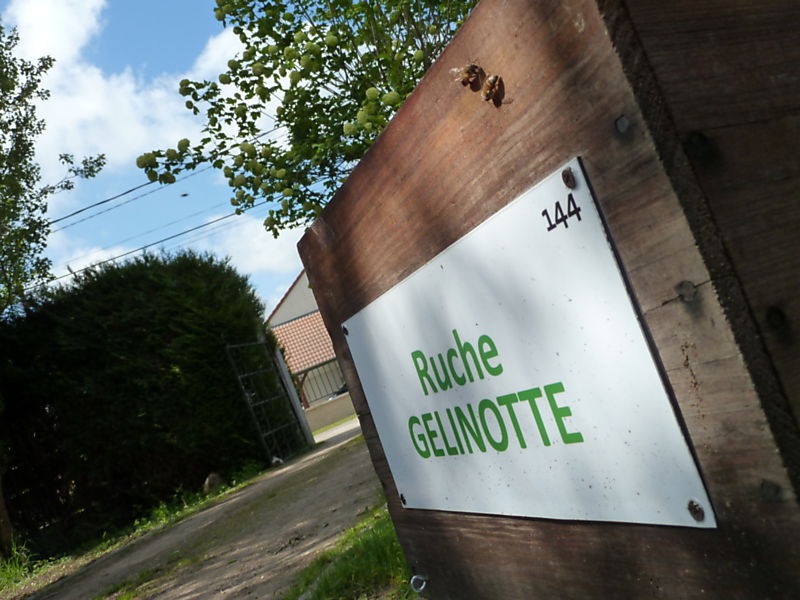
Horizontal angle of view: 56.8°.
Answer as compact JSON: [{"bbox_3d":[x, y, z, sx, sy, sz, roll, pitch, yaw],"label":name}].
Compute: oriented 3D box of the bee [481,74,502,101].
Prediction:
[{"bbox_3d":[0.040,-0.093,0.326,0.006,0.006,0.013,-16,-37,-24],"label":"bee"}]

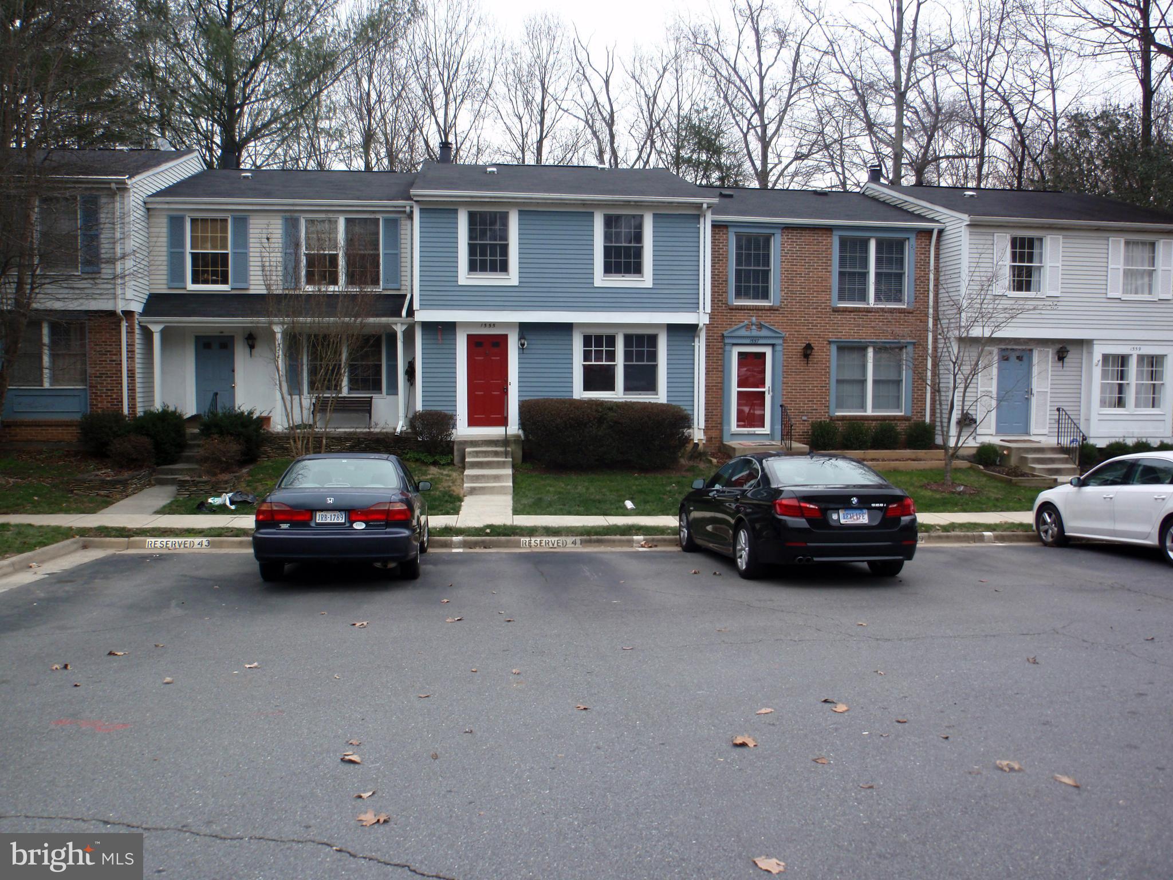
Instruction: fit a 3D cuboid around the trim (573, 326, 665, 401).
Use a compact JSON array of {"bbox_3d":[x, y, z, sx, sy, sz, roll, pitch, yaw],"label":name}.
[{"bbox_3d":[0.729,-1.681,20.850,2.110,1.720,0.060,0,4,-6],"label":"trim"}]

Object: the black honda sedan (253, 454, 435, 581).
[{"bbox_3d":[-2.974,0.900,12.173,1.800,1.440,4.790,0,-1,-8],"label":"black honda sedan"}]

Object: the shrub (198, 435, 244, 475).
[{"bbox_3d":[-6.735,0.279,17.500,0.800,0.720,0.780,0,4,-5],"label":"shrub"}]

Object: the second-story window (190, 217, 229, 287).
[{"bbox_3d":[-8.177,-4.079,20.600,0.825,1.510,0.120,0,4,-5],"label":"second-story window"}]

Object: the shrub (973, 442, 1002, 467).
[{"bbox_3d":[8.893,0.325,21.050,0.580,0.508,0.600,0,3,-6],"label":"shrub"}]

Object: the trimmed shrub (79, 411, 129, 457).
[{"bbox_3d":[-9.780,-0.126,19.350,1.000,0.906,1.000,0,3,-6],"label":"trimmed shrub"}]

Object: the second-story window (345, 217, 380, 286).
[{"bbox_3d":[-4.971,-4.178,21.050,0.760,1.530,0.090,0,4,-6],"label":"second-story window"}]

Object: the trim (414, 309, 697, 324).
[{"bbox_3d":[-0.491,-2.617,20.170,6.198,0.235,0.060,0,3,-6],"label":"trim"}]

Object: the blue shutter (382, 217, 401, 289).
[{"bbox_3d":[-4.307,-4.120,20.980,0.385,1.590,0.050,0,3,-6],"label":"blue shutter"}]

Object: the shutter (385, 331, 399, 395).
[{"bbox_3d":[-4.436,-1.748,21.800,0.370,1.430,0.050,0,4,-6],"label":"shutter"}]

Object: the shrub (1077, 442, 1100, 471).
[{"bbox_3d":[11.009,0.352,20.800,0.520,0.600,0.550,0,4,-5],"label":"shrub"}]

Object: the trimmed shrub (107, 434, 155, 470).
[{"bbox_3d":[-8.832,0.240,18.400,0.950,0.720,0.900,0,4,-6],"label":"trimmed shrub"}]

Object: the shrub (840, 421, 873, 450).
[{"bbox_3d":[6.229,-0.095,21.900,0.680,0.650,0.660,0,4,-5],"label":"shrub"}]

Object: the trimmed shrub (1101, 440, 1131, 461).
[{"bbox_3d":[11.786,0.255,21.100,0.600,0.488,0.620,0,3,-6],"label":"trimmed shrub"}]

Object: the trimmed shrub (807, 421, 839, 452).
[{"bbox_3d":[5.448,-0.090,21.850,0.705,0.728,0.720,0,3,-6],"label":"trimmed shrub"}]

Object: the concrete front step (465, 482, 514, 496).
[{"bbox_3d":[-1.786,0.897,17.200,0.885,0.180,0.380,0,4,-5],"label":"concrete front step"}]

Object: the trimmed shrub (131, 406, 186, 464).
[{"bbox_3d":[-8.705,-0.065,19.300,1.170,1.200,1.150,0,4,-6],"label":"trimmed shrub"}]

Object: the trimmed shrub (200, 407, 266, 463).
[{"bbox_3d":[-7.030,-0.105,18.900,1.270,1.104,1.200,0,3,-6],"label":"trimmed shrub"}]

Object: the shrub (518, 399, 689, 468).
[{"bbox_3d":[0.330,-0.152,19.750,3.414,1.374,1.400,0,3,-6],"label":"shrub"}]

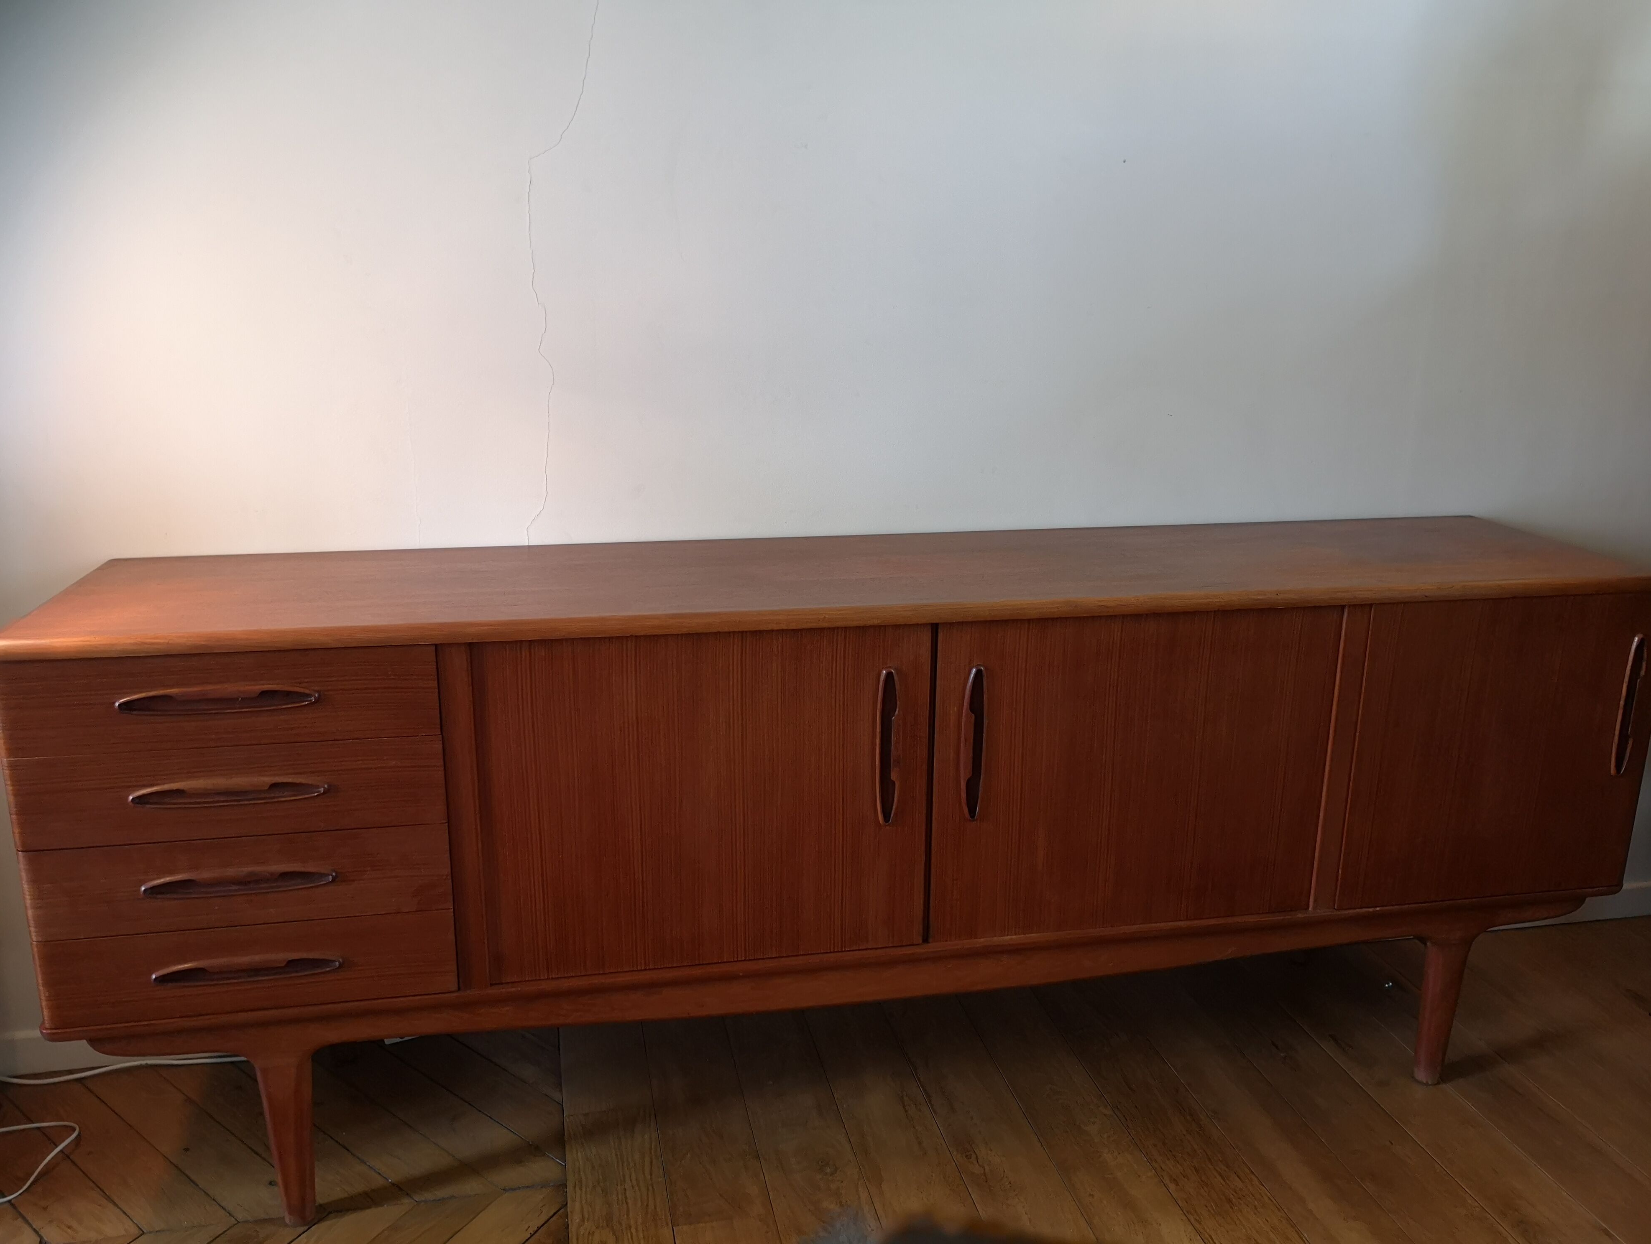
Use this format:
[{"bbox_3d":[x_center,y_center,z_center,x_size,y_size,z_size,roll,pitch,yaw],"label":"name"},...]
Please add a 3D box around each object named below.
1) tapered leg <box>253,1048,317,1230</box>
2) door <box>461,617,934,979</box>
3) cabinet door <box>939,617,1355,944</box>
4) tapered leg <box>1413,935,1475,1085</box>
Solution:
[{"bbox_3d":[-0.688,0.650,1.663,0.063,0.263,0.061,-2,15,-11],"label":"tapered leg"},{"bbox_3d":[-0.146,0.227,1.651,0.561,0.451,0.024,-2,15,-11],"label":"door"},{"bbox_3d":[0.414,0.203,1.760,0.569,0.451,0.024,-2,15,-11],"label":"cabinet door"},{"bbox_3d":[0.944,0.582,1.980,0.063,0.263,0.061,-2,15,-11],"label":"tapered leg"}]

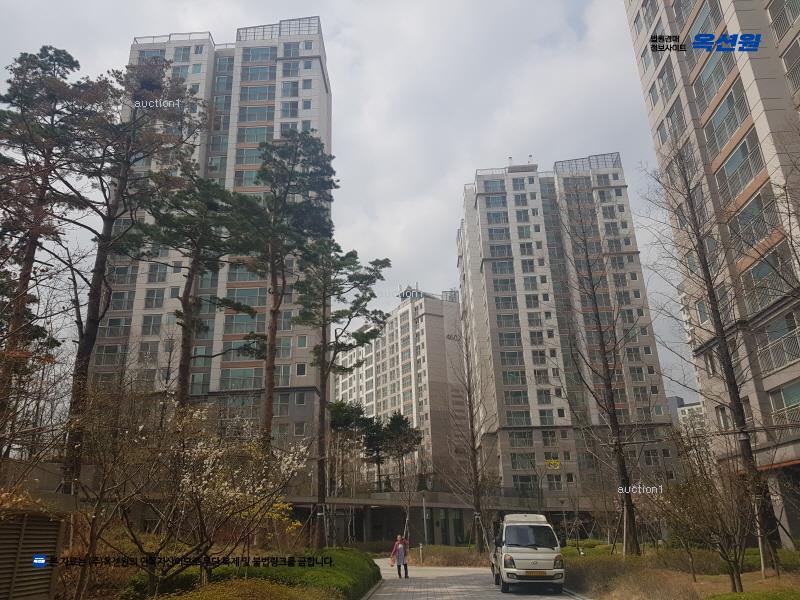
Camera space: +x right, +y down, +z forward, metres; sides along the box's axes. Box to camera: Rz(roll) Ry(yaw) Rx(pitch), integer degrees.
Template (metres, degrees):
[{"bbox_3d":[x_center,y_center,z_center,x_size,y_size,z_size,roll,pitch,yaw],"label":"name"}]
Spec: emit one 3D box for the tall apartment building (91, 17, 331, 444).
[{"bbox_3d":[-20.104,-4.009,69.907,23.245,60.469,12.500,-3,-20,1],"label":"tall apartment building"}]

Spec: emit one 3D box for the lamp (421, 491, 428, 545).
[{"bbox_3d":[1.559,13.566,36.015,0.400,4.050,0.400,-2,-21,0],"label":"lamp"}]

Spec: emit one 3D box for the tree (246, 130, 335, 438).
[{"bbox_3d":[-3.939,0.247,21.408,3.400,15.100,3.400,-2,-21,0],"label":"tree"}]

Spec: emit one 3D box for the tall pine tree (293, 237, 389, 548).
[{"bbox_3d":[-2.790,3.890,26.383,4.400,14.617,4.300,-3,-20,1],"label":"tall pine tree"}]

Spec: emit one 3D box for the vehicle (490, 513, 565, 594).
[{"bbox_3d":[3.780,7.903,18.926,1.740,2.100,5.100,-3,-21,3],"label":"vehicle"}]

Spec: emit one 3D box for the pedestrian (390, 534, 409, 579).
[{"bbox_3d":[-0.025,10.449,24.460,0.650,1.600,0.400,-2,-21,0],"label":"pedestrian"}]

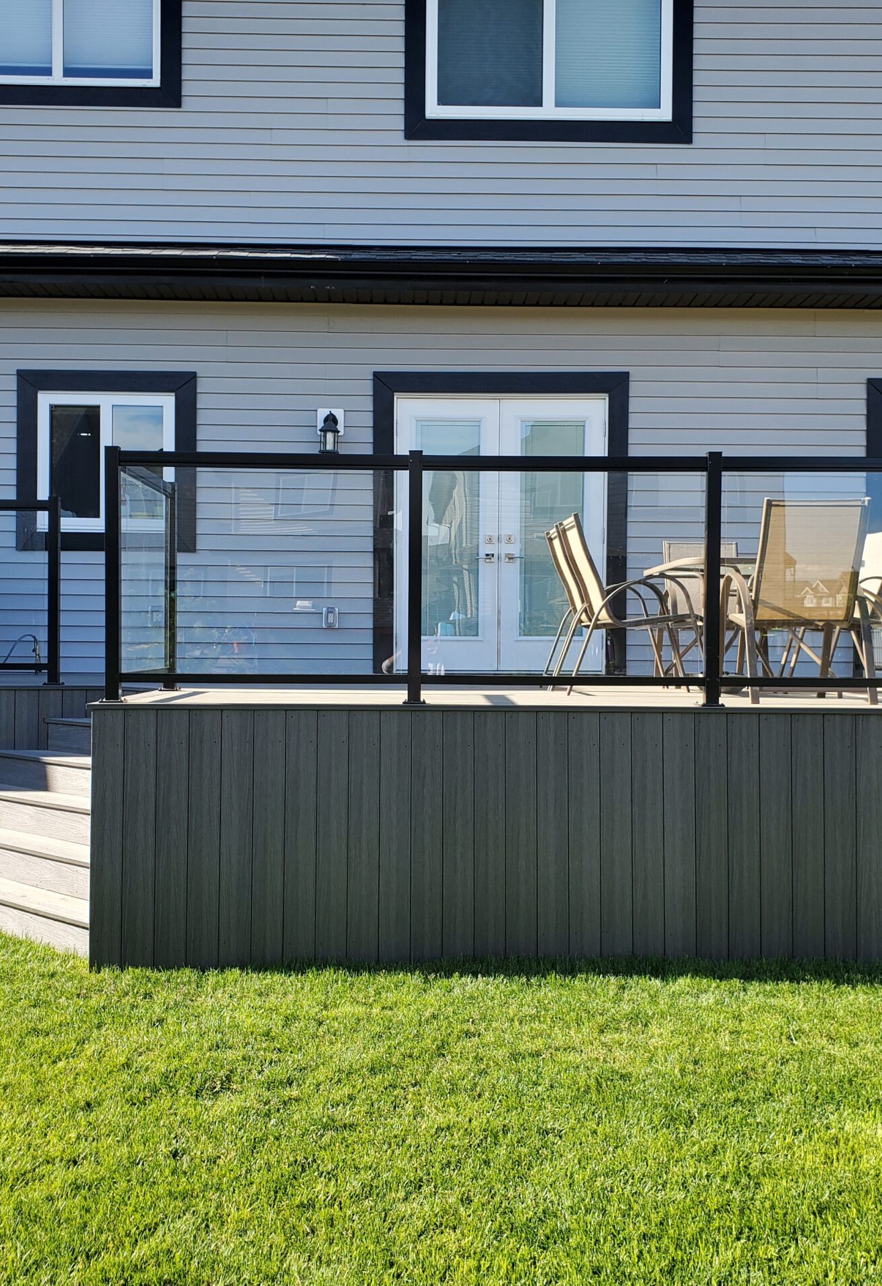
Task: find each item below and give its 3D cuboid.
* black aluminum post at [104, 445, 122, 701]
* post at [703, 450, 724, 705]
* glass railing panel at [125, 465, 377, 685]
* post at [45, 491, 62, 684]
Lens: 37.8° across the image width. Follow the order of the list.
[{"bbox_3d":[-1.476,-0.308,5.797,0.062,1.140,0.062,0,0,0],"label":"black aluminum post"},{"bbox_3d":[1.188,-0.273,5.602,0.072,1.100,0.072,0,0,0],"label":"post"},{"bbox_3d":[-0.789,-0.310,5.600,1.210,0.920,0.025,0,0,0],"label":"glass railing panel"},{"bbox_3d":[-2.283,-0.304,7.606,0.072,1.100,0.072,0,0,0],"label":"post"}]

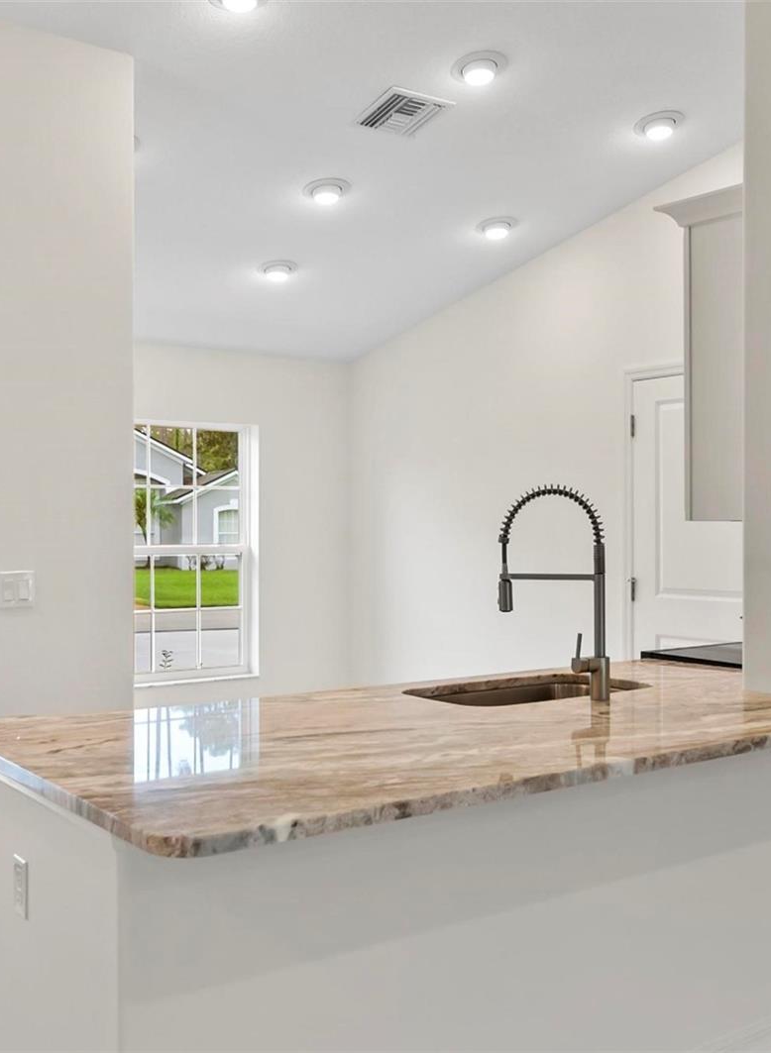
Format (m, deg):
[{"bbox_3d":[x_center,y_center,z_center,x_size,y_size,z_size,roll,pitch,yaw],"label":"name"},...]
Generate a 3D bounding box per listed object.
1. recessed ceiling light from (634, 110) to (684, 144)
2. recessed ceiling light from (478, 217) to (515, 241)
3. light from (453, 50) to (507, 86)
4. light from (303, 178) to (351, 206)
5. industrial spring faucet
[{"bbox_3d":[1.094,-1.579,4.192,0.197,0.050,0.197,-6,-9,-1],"label":"recessed ceiling light"},{"bbox_3d":[0.532,-1.398,4.981,0.197,0.050,0.197,-6,-9,-1],"label":"recessed ceiling light"},{"bbox_3d":[0.332,-1.574,3.669,0.197,0.050,0.197,-6,-9,-1],"label":"light"},{"bbox_3d":[-0.241,-1.396,4.431,0.197,0.050,0.197,-6,-9,-1],"label":"light"},{"bbox_3d":[0.432,0.166,2.735,0.285,0.553,0.096,0,0,17],"label":"industrial spring faucet"}]

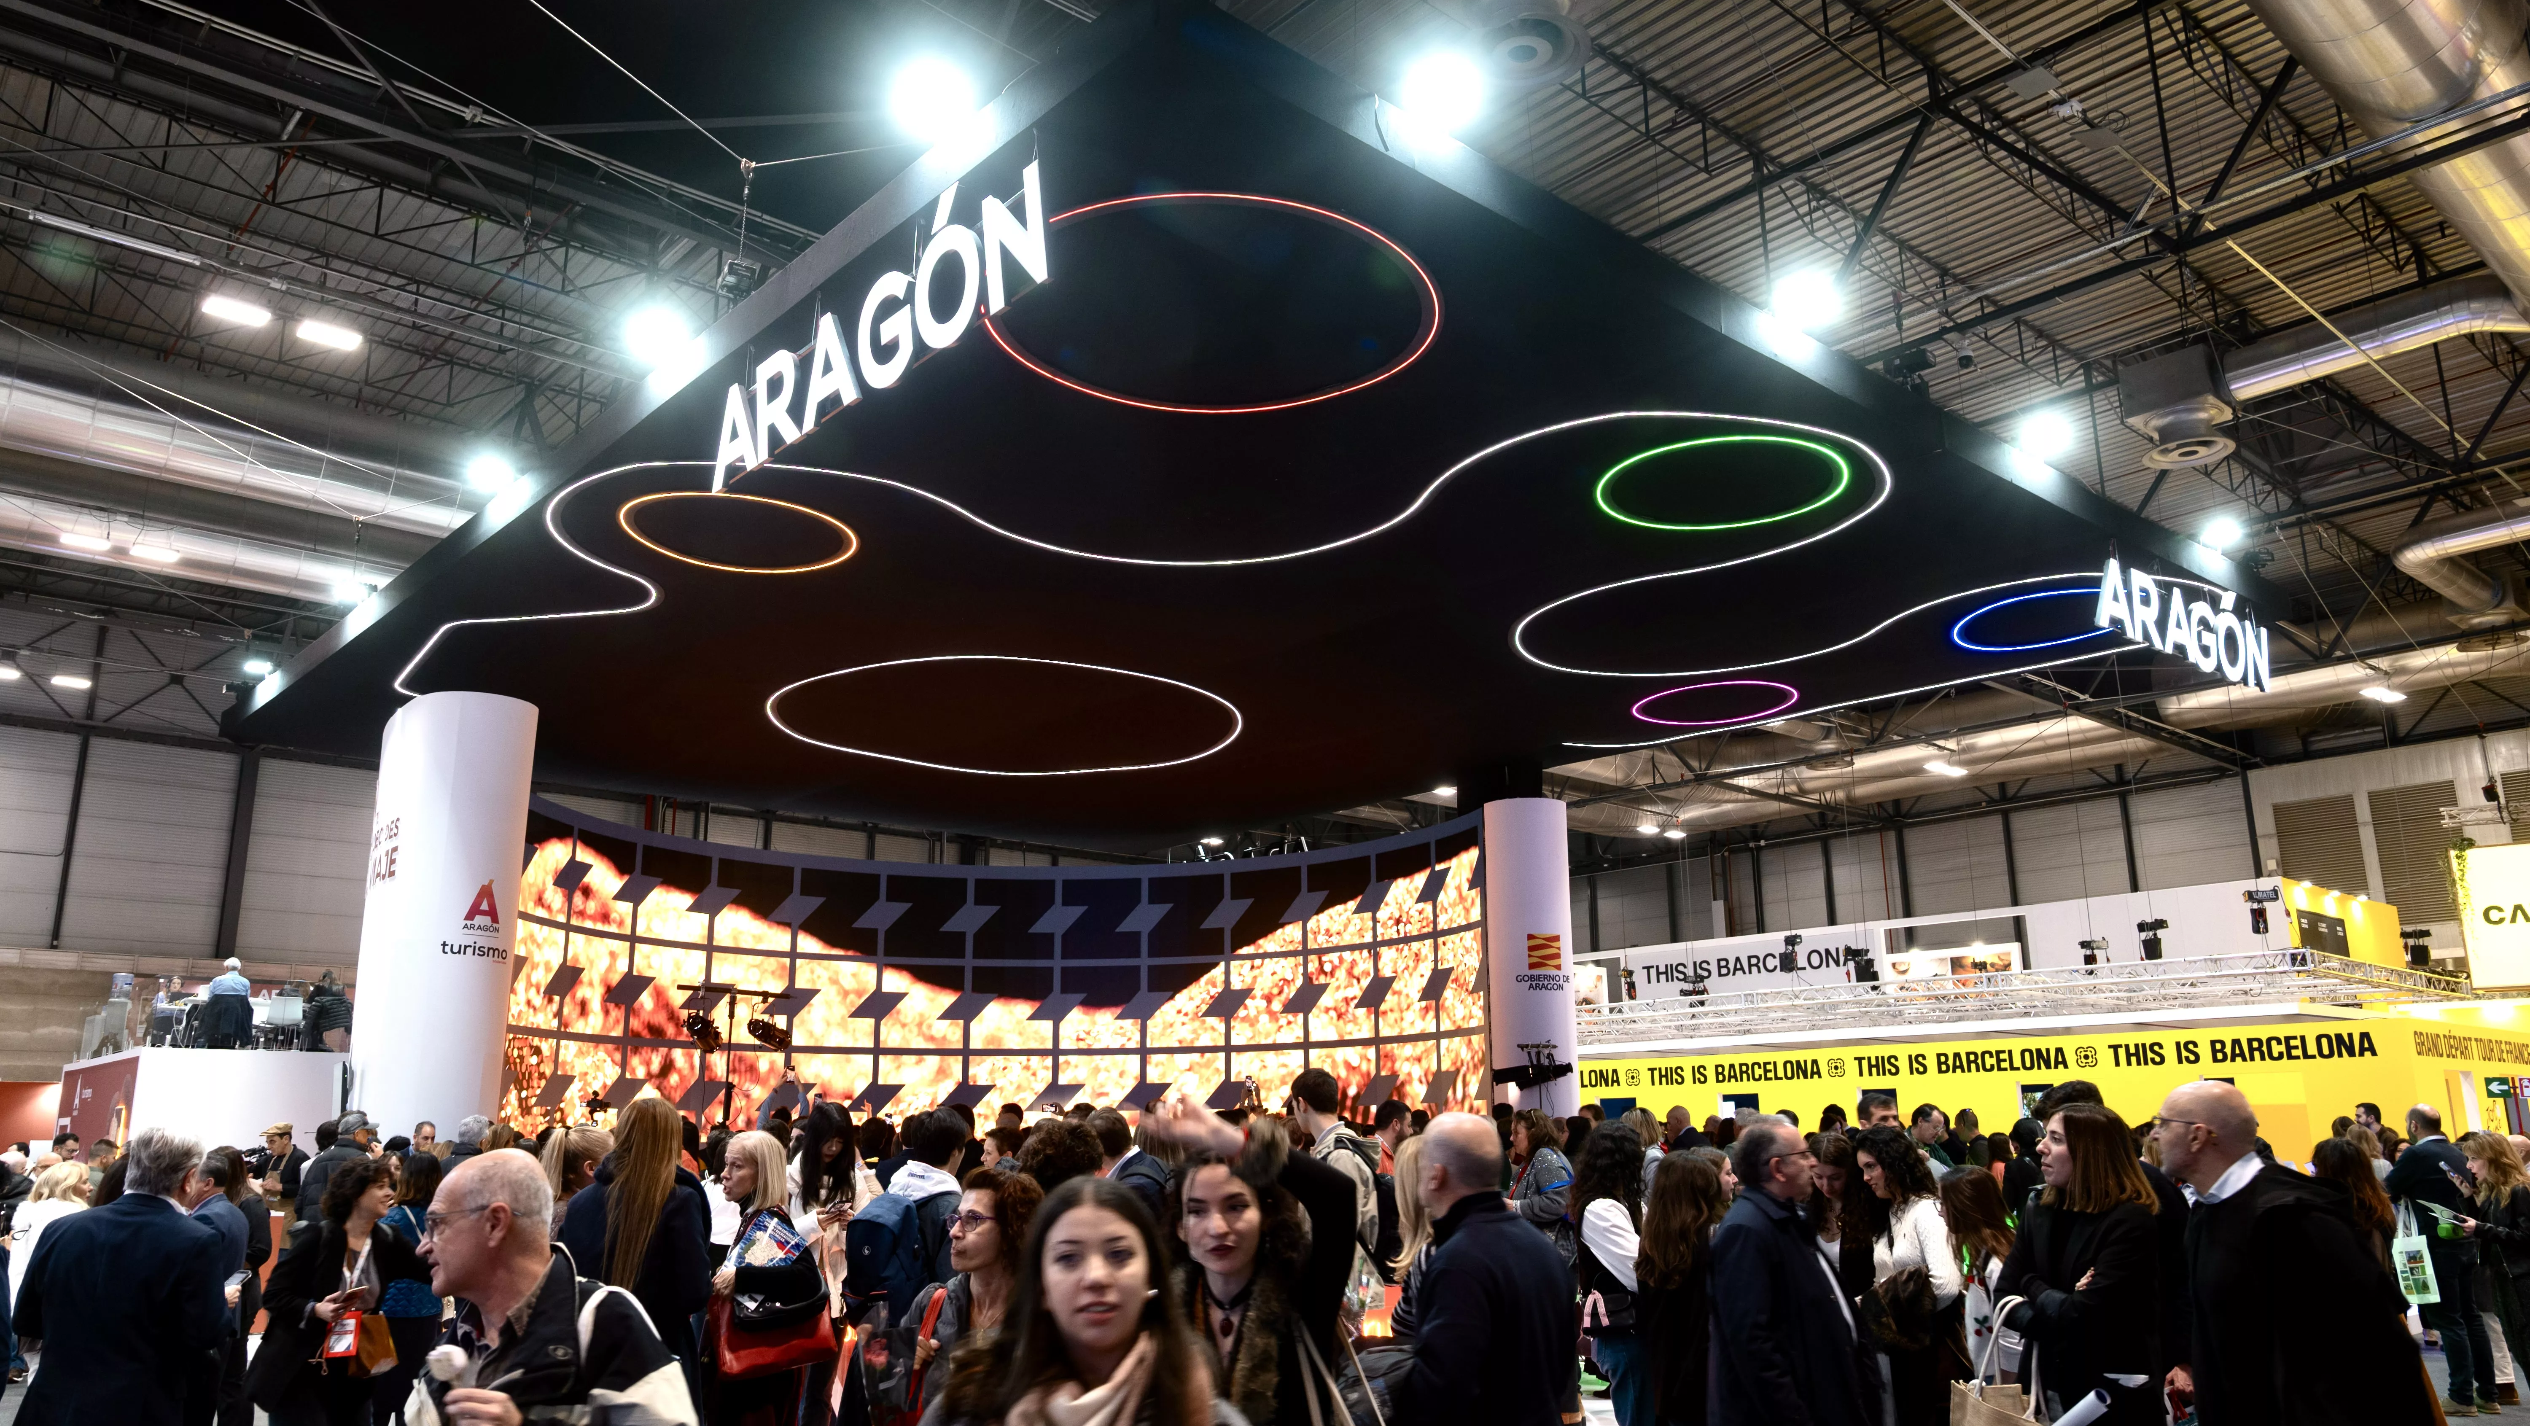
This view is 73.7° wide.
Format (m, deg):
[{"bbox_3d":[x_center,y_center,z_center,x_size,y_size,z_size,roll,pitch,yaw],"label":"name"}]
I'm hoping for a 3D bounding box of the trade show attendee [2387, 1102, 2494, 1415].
[{"bbox_3d":[7.095,3.274,10.227,0.560,1.760,0.420,5,-15,-22],"label":"trade show attendee"}]

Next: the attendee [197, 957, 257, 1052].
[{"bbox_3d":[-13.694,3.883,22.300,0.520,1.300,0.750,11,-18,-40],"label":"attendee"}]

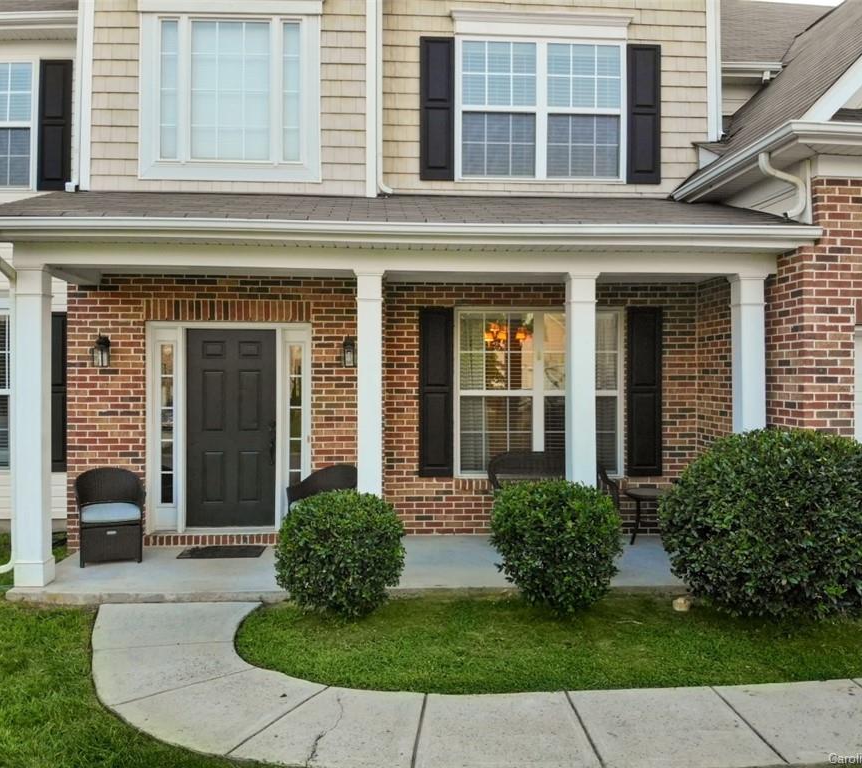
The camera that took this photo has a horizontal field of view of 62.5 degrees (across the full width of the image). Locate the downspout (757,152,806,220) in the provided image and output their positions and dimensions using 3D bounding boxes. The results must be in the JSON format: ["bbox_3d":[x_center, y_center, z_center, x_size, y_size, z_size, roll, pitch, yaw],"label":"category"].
[{"bbox_3d":[2.900,-1.630,5.870,0.360,0.540,0.085,0,0,-3],"label":"downspout"}]

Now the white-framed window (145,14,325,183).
[{"bbox_3d":[-2.030,-2.900,7.150,1.800,1.710,0.120,0,-1,-3],"label":"white-framed window"}]

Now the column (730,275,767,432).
[{"bbox_3d":[2.720,0.345,6.110,0.230,2.550,0.230,0,-1,-3],"label":"column"}]

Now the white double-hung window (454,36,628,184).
[{"bbox_3d":[1.160,-2.890,7.520,1.830,1.540,0.100,0,0,-3],"label":"white double-hung window"}]

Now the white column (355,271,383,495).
[{"bbox_3d":[-0.500,0.350,5.800,0.220,2.540,0.220,0,0,-3],"label":"white column"}]

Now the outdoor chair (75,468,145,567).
[{"bbox_3d":[-2.950,1.210,6.530,0.610,0.830,0.620,0,0,-23],"label":"outdoor chair"}]

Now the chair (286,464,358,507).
[{"bbox_3d":[-0.990,1.210,6.800,0.610,0.830,0.620,0,-1,37],"label":"chair"}]

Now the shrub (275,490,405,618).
[{"bbox_3d":[-0.660,1.250,5.200,0.930,0.940,0.930,0,0,-3],"label":"shrub"}]

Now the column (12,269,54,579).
[{"bbox_3d":[-3.220,0.340,5.780,0.230,2.550,0.230,0,-1,-3],"label":"column"}]

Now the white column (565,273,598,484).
[{"bbox_3d":[1.270,0.345,6.030,0.230,2.550,0.230,0,-1,-3],"label":"white column"}]

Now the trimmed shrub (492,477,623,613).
[{"bbox_3d":[0.920,1.220,5.250,0.960,1.000,0.960,0,0,-3],"label":"trimmed shrub"}]

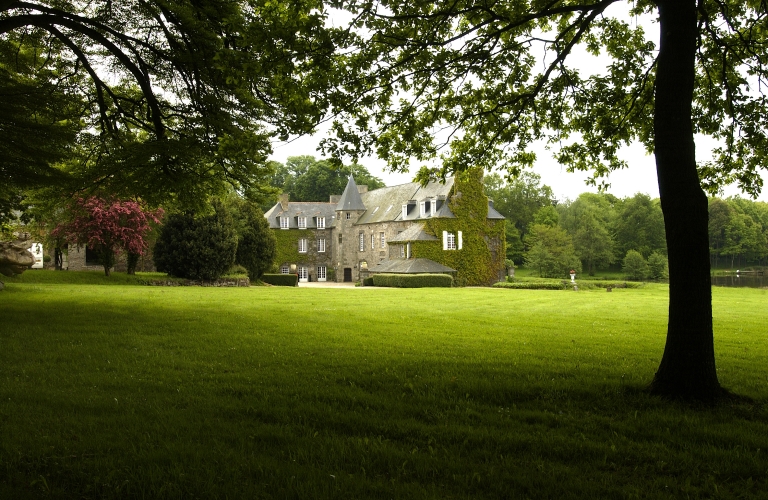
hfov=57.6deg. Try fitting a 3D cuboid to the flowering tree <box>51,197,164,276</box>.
[{"bbox_3d":[-29.779,-1.449,75.000,12.000,8.600,10.000,0,0,-20],"label":"flowering tree"}]

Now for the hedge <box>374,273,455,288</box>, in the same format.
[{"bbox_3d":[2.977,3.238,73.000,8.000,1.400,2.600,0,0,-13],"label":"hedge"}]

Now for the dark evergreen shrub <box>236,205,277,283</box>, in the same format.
[{"bbox_3d":[-14.525,-0.791,79.000,4.900,8.600,4.800,0,0,-9],"label":"dark evergreen shrub"}]

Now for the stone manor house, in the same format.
[{"bbox_3d":[-2.000,-3.200,91.000,23.500,15.300,32.000,0,0,-25],"label":"stone manor house"}]

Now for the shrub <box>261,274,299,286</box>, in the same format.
[{"bbox_3d":[-12.111,3.535,81.000,4.500,1.400,1.500,0,0,-9],"label":"shrub"}]

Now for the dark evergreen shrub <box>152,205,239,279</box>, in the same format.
[{"bbox_3d":[-20.878,-0.826,77.000,9.200,8.400,8.200,0,0,-14],"label":"dark evergreen shrub"}]

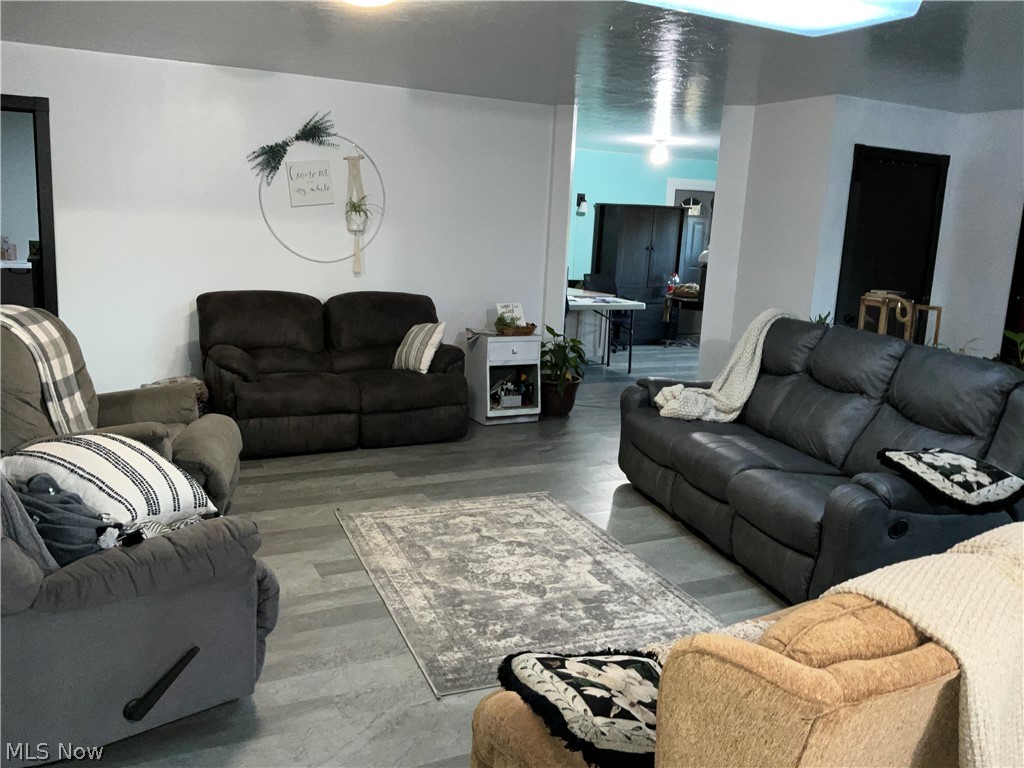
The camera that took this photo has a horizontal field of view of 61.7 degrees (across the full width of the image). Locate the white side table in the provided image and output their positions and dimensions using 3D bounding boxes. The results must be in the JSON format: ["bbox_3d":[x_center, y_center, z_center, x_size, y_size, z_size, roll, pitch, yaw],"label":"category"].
[{"bbox_3d":[-0.077,-0.069,6.702,0.470,0.680,0.450,-3,12,-26],"label":"white side table"}]

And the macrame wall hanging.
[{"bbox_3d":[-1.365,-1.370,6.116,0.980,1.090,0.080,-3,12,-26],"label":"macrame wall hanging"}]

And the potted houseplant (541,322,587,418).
[{"bbox_3d":[0.359,-0.126,6.945,0.460,0.740,0.460,3,11,-1],"label":"potted houseplant"}]

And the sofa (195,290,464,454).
[{"bbox_3d":[-1.228,-0.130,5.939,1.650,0.980,0.940,-4,13,-30],"label":"sofa"}]

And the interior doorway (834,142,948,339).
[{"bbox_3d":[2.684,-0.588,6.246,0.950,2.140,0.120,-3,12,-26],"label":"interior doorway"}]

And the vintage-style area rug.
[{"bbox_3d":[-0.014,0.823,3.898,1.220,0.012,1.830,-2,12,-22],"label":"vintage-style area rug"}]

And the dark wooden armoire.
[{"bbox_3d":[1.627,-1.442,11.315,1.050,1.770,0.660,-3,12,-26],"label":"dark wooden armoire"}]

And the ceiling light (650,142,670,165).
[{"bbox_3d":[1.611,-2.528,9.349,0.200,0.230,0.200,3,11,-1],"label":"ceiling light"}]

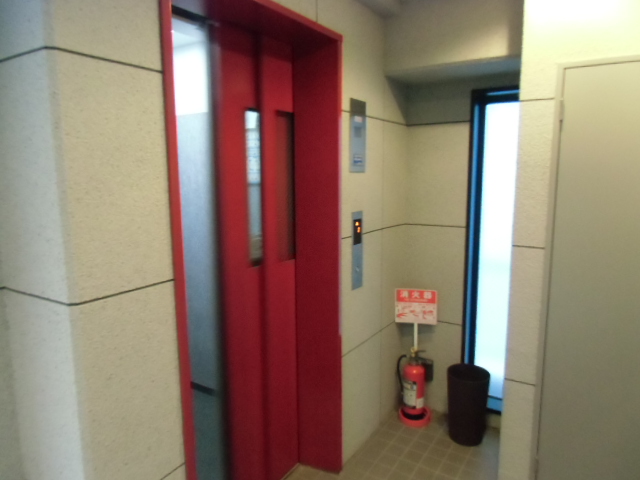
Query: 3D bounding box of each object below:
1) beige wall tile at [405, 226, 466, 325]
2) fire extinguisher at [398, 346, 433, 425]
[{"bbox_3d":[0.697,0.208,2.723,0.382,0.590,0.020,5,9,33],"label":"beige wall tile"},{"bbox_3d":[0.593,0.890,2.755,0.221,0.469,0.199,5,9,33],"label":"fire extinguisher"}]

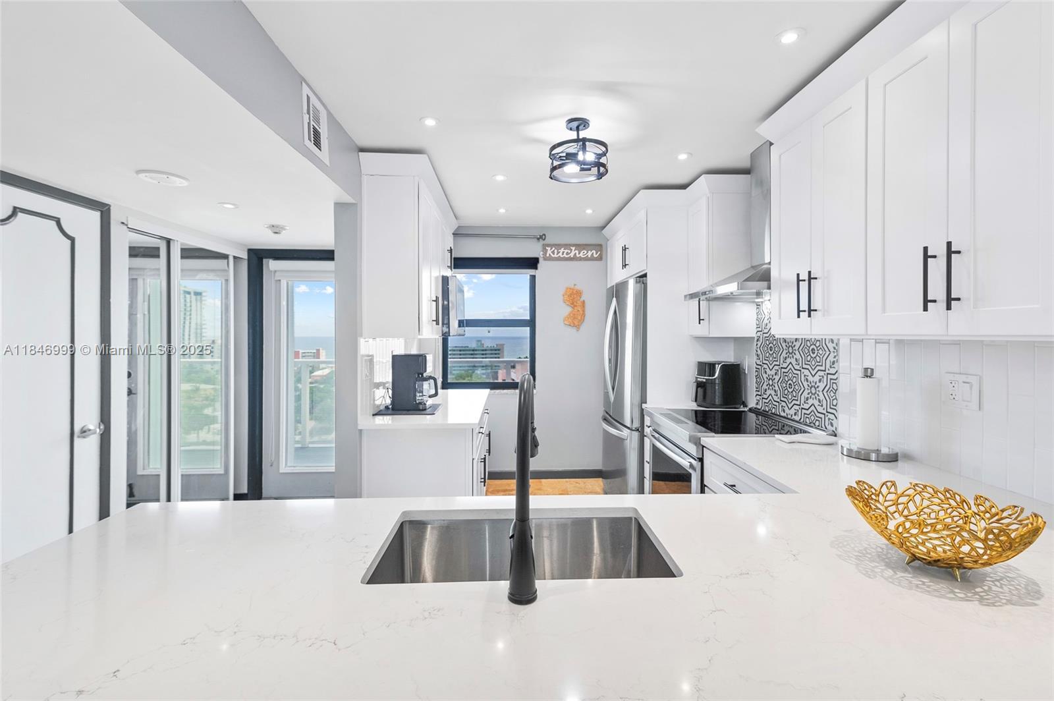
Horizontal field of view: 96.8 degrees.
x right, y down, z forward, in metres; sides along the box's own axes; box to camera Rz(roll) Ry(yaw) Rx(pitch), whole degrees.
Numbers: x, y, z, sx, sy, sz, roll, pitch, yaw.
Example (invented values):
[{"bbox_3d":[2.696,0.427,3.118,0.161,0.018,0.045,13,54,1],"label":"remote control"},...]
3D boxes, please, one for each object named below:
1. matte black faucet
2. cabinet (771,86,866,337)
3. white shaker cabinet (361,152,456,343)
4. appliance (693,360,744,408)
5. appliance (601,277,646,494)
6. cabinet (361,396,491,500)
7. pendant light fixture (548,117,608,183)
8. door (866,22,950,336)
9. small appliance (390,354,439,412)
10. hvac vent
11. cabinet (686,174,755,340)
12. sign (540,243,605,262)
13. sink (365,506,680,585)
[{"bbox_3d":[-0.009,0.258,0.991,0.060,0.426,0.265,0,2,2],"label":"matte black faucet"},{"bbox_3d":[1.351,-0.514,1.958,0.324,0.917,0.604,0,2,-2],"label":"cabinet"},{"bbox_3d":[-0.783,-0.602,3.462,0.376,1.025,1.660,0,2,-2],"label":"white shaker cabinet"},{"bbox_3d":[1.250,0.222,3.080,0.310,0.300,0.260,-1,1,-18],"label":"appliance"},{"bbox_3d":[1.000,0.371,3.690,0.750,1.790,0.910,0,1,-2],"label":"appliance"},{"bbox_3d":[-0.612,0.823,3.265,0.650,0.914,1.510,0,1,-2],"label":"cabinet"},{"bbox_3d":[0.249,-0.979,2.260,0.286,0.253,0.286,0,1,-2],"label":"pendant light fixture"},{"bbox_3d":[1.213,-0.502,1.500,0.022,0.900,0.304,0,2,-2],"label":"door"},{"bbox_3d":[-0.762,0.215,3.245,0.287,0.375,0.205,0,2,-2],"label":"small appliance"},{"bbox_3d":[-0.900,-0.957,2.000,0.020,0.247,0.270,0,1,-2],"label":"hvac vent"},{"bbox_3d":[1.250,-0.594,3.050,0.350,1.000,0.290,0,1,-2],"label":"cabinet"},{"bbox_3d":[0.424,-0.911,4.358,0.568,0.155,0.022,0,2,-2],"label":"sign"},{"bbox_3d":[-0.013,0.588,1.159,0.685,0.225,0.410,0,2,-2],"label":"sink"}]

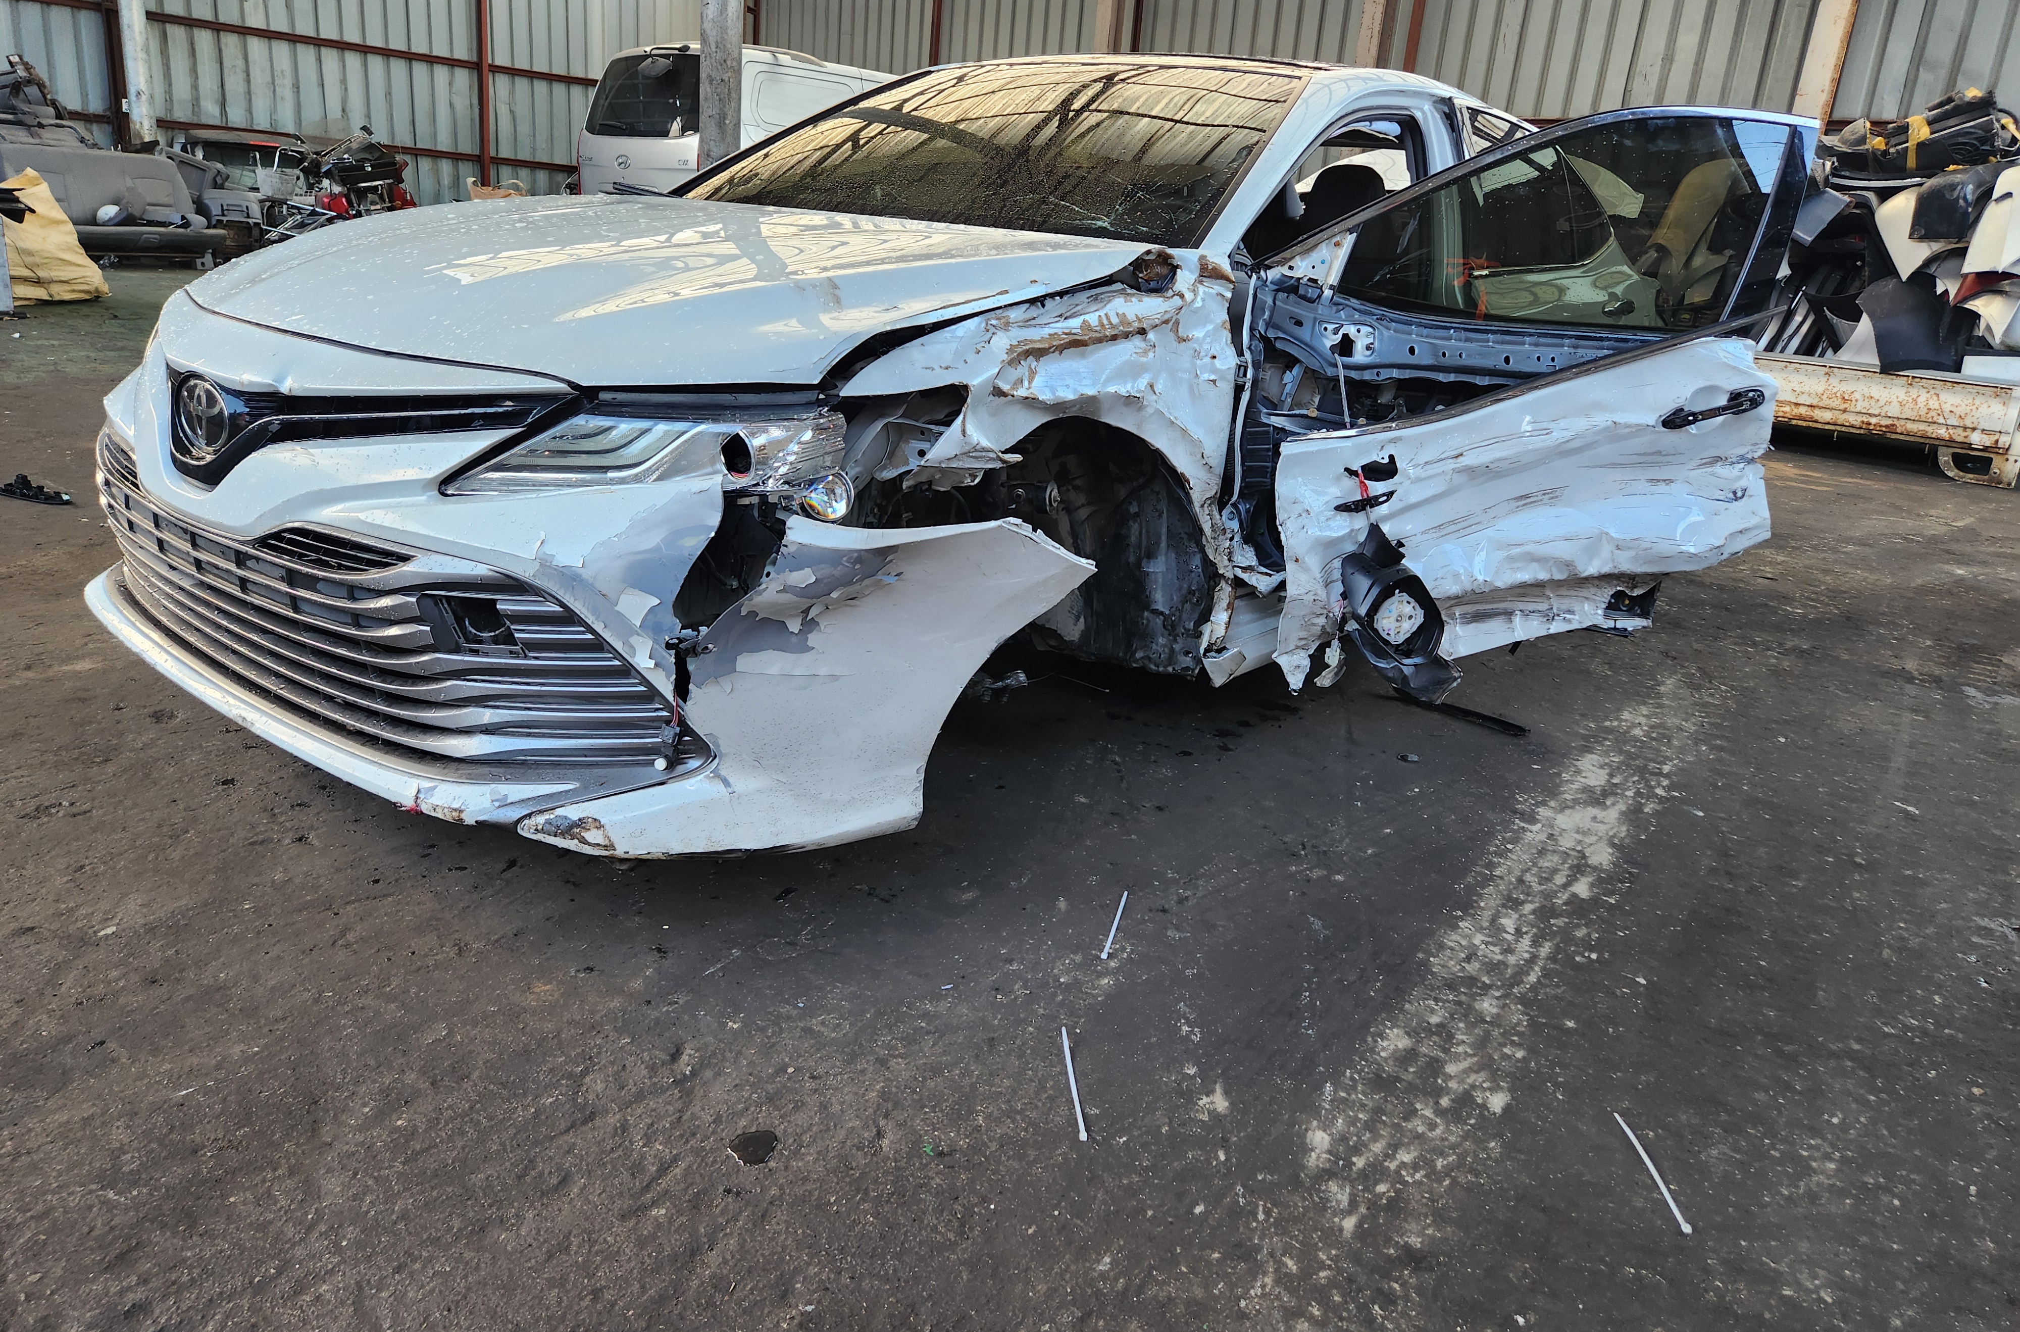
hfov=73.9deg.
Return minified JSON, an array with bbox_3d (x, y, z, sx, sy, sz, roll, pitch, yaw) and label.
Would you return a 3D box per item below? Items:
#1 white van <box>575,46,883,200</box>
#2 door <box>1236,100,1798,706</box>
[{"bbox_3d":[-0.546,-3.563,10.642,5.150,1.930,1.920,-11,23,-41],"label":"white van"},{"bbox_3d":[0.974,-0.500,2.573,1.140,1.120,0.290,0,18,-14],"label":"door"}]

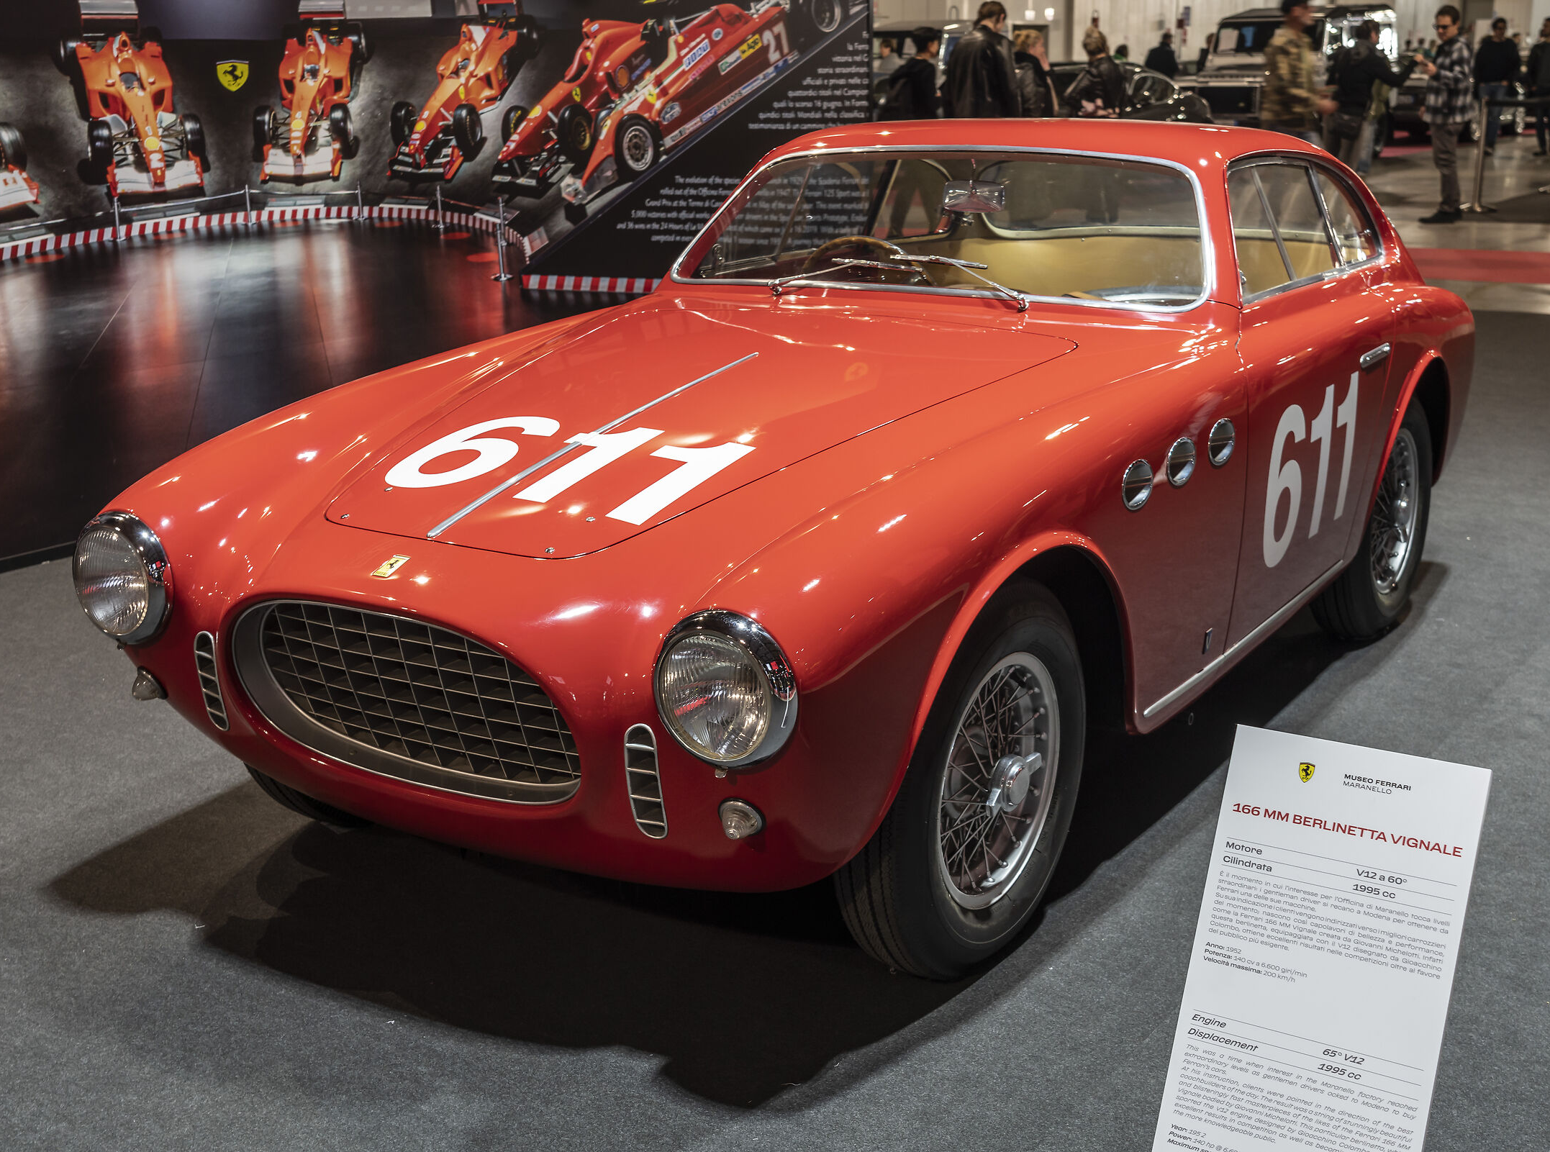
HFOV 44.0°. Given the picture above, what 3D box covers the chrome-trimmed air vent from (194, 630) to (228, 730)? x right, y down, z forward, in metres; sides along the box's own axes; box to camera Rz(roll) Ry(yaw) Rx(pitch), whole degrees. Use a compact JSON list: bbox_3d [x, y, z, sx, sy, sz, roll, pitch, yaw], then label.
[{"bbox_3d":[-0.978,0.187,3.354,0.056,0.190,0.035,11,24,38],"label":"chrome-trimmed air vent"}]

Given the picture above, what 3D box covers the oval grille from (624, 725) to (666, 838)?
[{"bbox_3d":[-0.184,0.304,2.846,0.056,0.190,0.035,6,22,27],"label":"oval grille"}]

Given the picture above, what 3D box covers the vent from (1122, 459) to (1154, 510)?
[{"bbox_3d":[0.663,-0.169,3.543,0.035,0.097,0.097,10,19,42],"label":"vent"}]

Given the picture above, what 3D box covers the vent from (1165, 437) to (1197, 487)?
[{"bbox_3d":[0.781,-0.221,3.716,0.035,0.097,0.097,10,18,41],"label":"vent"}]

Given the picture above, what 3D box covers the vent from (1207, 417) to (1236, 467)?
[{"bbox_3d":[0.897,-0.271,3.885,0.035,0.097,0.097,9,18,40],"label":"vent"}]

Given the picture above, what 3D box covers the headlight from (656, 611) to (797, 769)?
[{"bbox_3d":[-0.077,0.163,2.678,0.216,0.218,0.090,7,15,29],"label":"headlight"}]

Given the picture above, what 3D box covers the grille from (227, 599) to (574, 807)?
[{"bbox_3d":[-0.592,0.199,3.073,0.735,0.305,0.110,8,24,32],"label":"grille"}]

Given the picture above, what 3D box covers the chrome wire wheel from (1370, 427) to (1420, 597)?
[{"bbox_3d":[1.576,-0.177,5.046,0.130,0.440,0.440,8,18,32],"label":"chrome wire wheel"}]

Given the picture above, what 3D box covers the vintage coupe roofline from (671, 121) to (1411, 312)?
[{"bbox_3d":[0.717,-0.960,4.852,1.360,0.410,1.650,8,18,32],"label":"vintage coupe roofline"}]

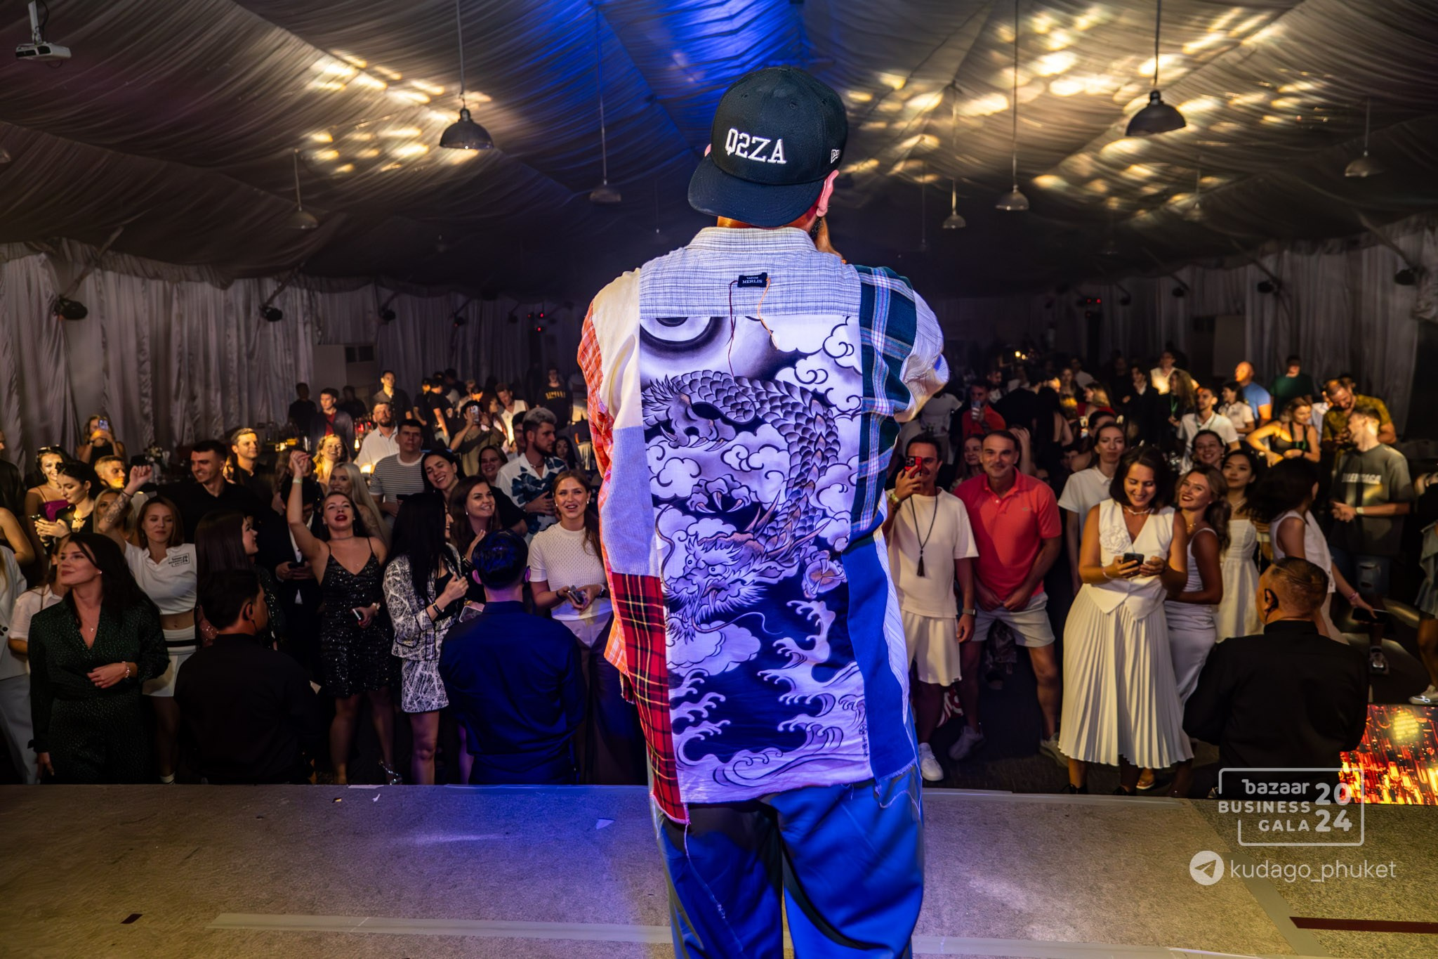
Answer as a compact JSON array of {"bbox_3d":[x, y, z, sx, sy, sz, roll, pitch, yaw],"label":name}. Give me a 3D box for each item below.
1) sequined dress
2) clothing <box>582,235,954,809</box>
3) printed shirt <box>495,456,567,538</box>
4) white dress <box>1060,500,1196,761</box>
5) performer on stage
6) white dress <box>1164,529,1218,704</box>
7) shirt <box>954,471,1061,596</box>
[{"bbox_3d":[-1.761,0.695,4.660,0.390,0.784,0.300,-3,9,-9],"label":"sequined dress"},{"bbox_3d":[0.065,0.065,1.408,0.530,0.834,0.380,-1,9,5],"label":"clothing"},{"bbox_3d":[-1.098,0.197,5.596,0.500,0.700,0.320,-6,10,-26],"label":"printed shirt"},{"bbox_3d":[1.900,0.703,4.472,0.580,1.226,0.450,1,9,17],"label":"white dress"},{"bbox_3d":[0.067,0.307,1.486,0.540,1.766,0.440,-1,9,5],"label":"performer on stage"},{"bbox_3d":[2.250,0.680,4.622,0.320,0.900,0.380,-10,12,-44],"label":"white dress"},{"bbox_3d":[1.467,0.285,4.860,0.560,0.670,0.300,1,9,14],"label":"shirt"}]

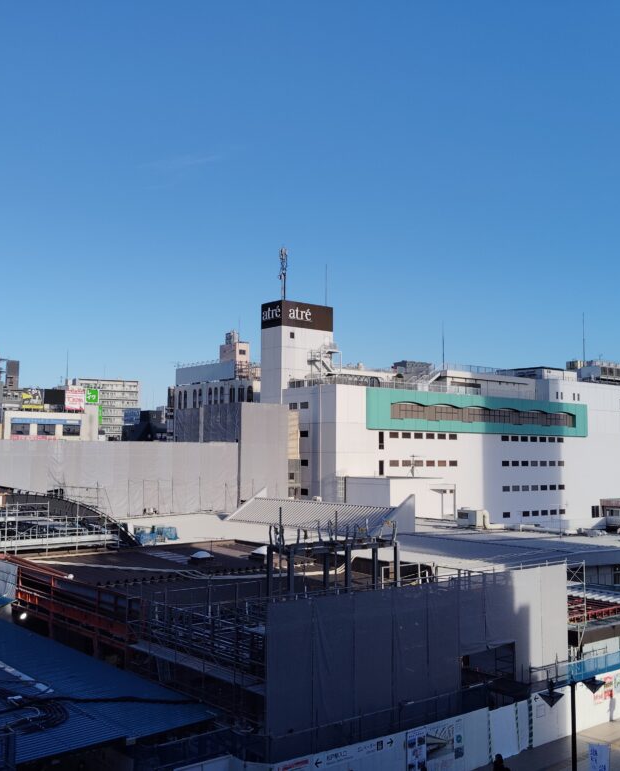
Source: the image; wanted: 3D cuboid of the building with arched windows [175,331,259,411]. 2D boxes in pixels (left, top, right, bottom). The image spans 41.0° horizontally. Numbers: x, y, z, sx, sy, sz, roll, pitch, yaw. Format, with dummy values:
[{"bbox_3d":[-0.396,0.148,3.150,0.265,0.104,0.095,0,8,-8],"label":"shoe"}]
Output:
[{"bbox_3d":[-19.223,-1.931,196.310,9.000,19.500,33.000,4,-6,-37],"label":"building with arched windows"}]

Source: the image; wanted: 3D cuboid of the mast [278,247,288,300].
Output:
[{"bbox_3d":[-4.019,-16.909,125.794,1.300,8.200,1.300,4,-6,-37],"label":"mast"}]

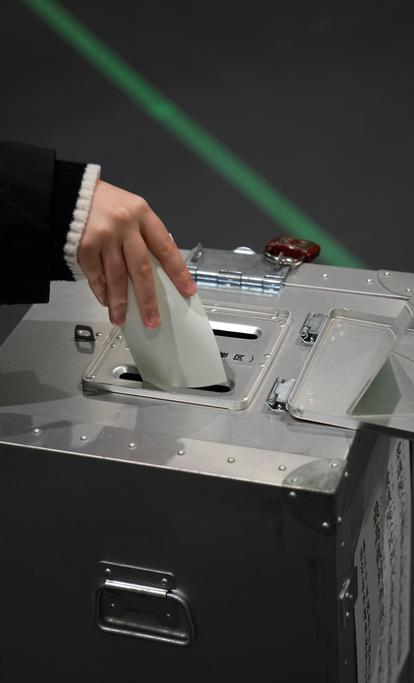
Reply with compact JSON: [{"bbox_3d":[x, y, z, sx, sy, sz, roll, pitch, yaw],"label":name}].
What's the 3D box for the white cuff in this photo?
[{"bbox_3d":[-0.112,-0.107,1.455,0.024,0.092,0.075,20,33,11],"label":"white cuff"}]

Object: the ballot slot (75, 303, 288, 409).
[{"bbox_3d":[-0.016,0.010,1.518,0.150,0.015,0.168,7,32,17],"label":"ballot slot"}]

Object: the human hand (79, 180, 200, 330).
[{"bbox_3d":[-0.061,-0.080,1.435,0.110,0.125,0.085,8,33,18],"label":"human hand"}]

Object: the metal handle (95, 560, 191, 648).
[{"bbox_3d":[-0.057,0.236,1.447,0.090,0.073,0.019,7,32,17],"label":"metal handle"}]

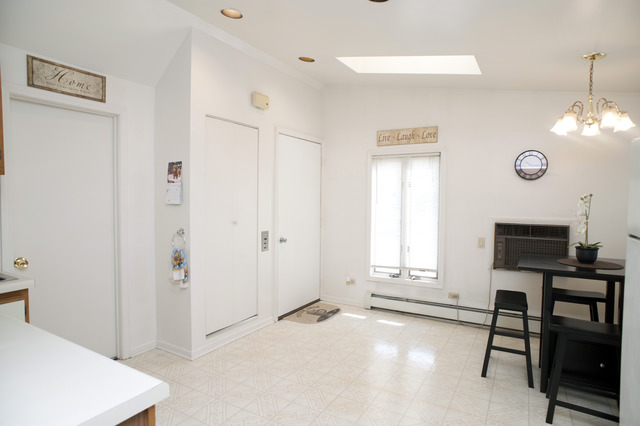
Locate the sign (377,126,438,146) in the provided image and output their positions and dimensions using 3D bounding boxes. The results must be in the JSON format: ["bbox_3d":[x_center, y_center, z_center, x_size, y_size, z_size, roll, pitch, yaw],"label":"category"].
[{"bbox_3d":[0.987,-0.873,4.069,0.706,0.180,0.022,2,3,30],"label":"sign"}]

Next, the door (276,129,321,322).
[{"bbox_3d":[-0.239,0.138,4.389,0.050,2.070,0.935,2,2,30],"label":"door"}]

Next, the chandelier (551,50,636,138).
[{"bbox_3d":[1.889,-0.832,2.481,0.490,0.550,0.490,2,3,30],"label":"chandelier"}]

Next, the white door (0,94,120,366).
[{"bbox_3d":[-1.866,0.224,2.645,0.060,2.000,0.700,2,2,30],"label":"white door"}]

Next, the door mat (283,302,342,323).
[{"bbox_3d":[-0.040,1.175,4.189,0.440,0.012,0.810,2,3,30],"label":"door mat"}]

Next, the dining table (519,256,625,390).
[{"bbox_3d":[1.871,0.810,2.565,0.765,0.893,0.765,2,3,30],"label":"dining table"}]

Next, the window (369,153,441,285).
[{"bbox_3d":[1.004,0.057,4.231,0.820,1.500,0.100,2,2,30],"label":"window"}]

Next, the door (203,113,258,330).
[{"bbox_3d":[-0.822,0.113,3.371,0.050,1.910,0.680,2,2,30],"label":"door"}]

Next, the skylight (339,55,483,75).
[{"bbox_3d":[0.820,-1.410,3.330,1.255,0.100,0.502,13,8,29],"label":"skylight"}]

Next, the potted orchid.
[{"bbox_3d":[2.081,0.116,2.778,0.230,0.540,0.190,2,2,30],"label":"potted orchid"}]

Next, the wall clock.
[{"bbox_3d":[2.098,-0.472,3.523,0.290,0.290,0.040,2,2,30],"label":"wall clock"}]

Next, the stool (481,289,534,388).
[{"bbox_3d":[1.502,0.965,2.820,0.350,0.600,0.450,2,2,30],"label":"stool"}]

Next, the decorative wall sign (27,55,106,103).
[{"bbox_3d":[-1.780,-0.943,2.540,0.025,0.201,0.501,2,3,30],"label":"decorative wall sign"}]

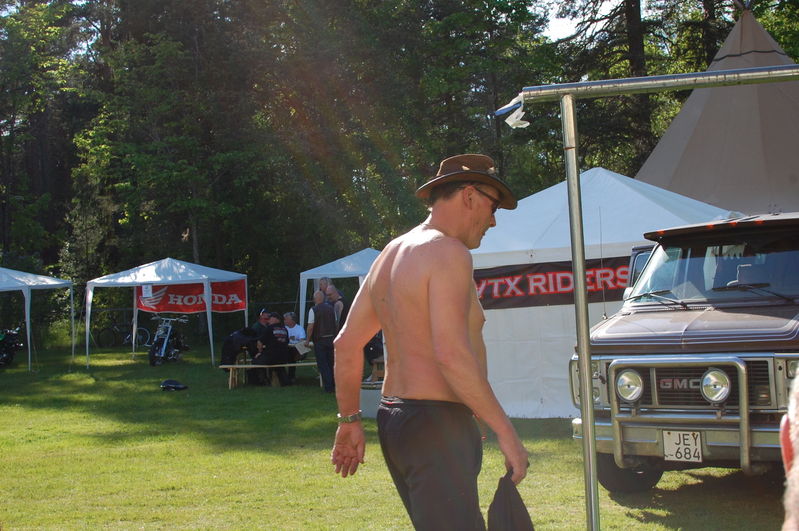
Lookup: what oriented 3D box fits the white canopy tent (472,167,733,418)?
[{"bbox_3d":[3.020,0.255,16.676,4.640,3.360,4.640,-3,-2,34],"label":"white canopy tent"}]

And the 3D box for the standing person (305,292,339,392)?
[{"bbox_3d":[-1.338,1.312,19.900,0.580,1.760,0.420,-2,-1,-12],"label":"standing person"}]

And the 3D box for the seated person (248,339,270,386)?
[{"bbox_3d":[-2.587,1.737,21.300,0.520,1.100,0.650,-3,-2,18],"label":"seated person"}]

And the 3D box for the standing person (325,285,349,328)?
[{"bbox_3d":[-1.157,1.257,21.000,0.500,1.800,0.550,-1,-2,-23],"label":"standing person"}]

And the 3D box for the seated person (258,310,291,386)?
[{"bbox_3d":[-2.313,1.530,21.000,0.750,1.300,0.550,-3,-2,37],"label":"seated person"}]

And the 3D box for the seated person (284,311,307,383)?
[{"bbox_3d":[-1.939,1.534,21.700,0.550,1.320,0.750,-3,-2,37],"label":"seated person"}]

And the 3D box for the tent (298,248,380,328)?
[{"bbox_3d":[-0.637,0.882,26.400,3.000,2.540,3.000,-2,-1,2],"label":"tent"}]

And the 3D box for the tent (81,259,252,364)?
[{"bbox_3d":[-5.566,1.091,28.026,3.000,2.550,3.000,-2,-1,8],"label":"tent"}]

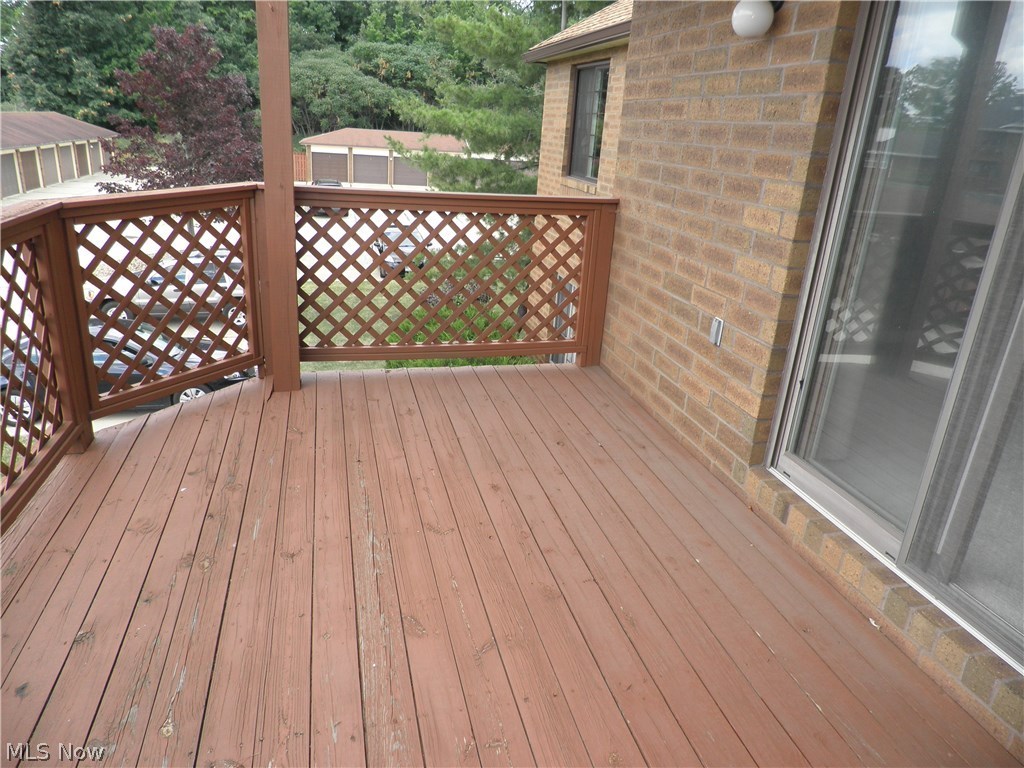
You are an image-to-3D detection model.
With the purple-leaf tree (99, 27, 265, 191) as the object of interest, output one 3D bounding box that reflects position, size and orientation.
[{"bbox_3d":[-10.822,-7.809,23.595,5.700,7.500,5.600,-2,21,-14],"label":"purple-leaf tree"}]

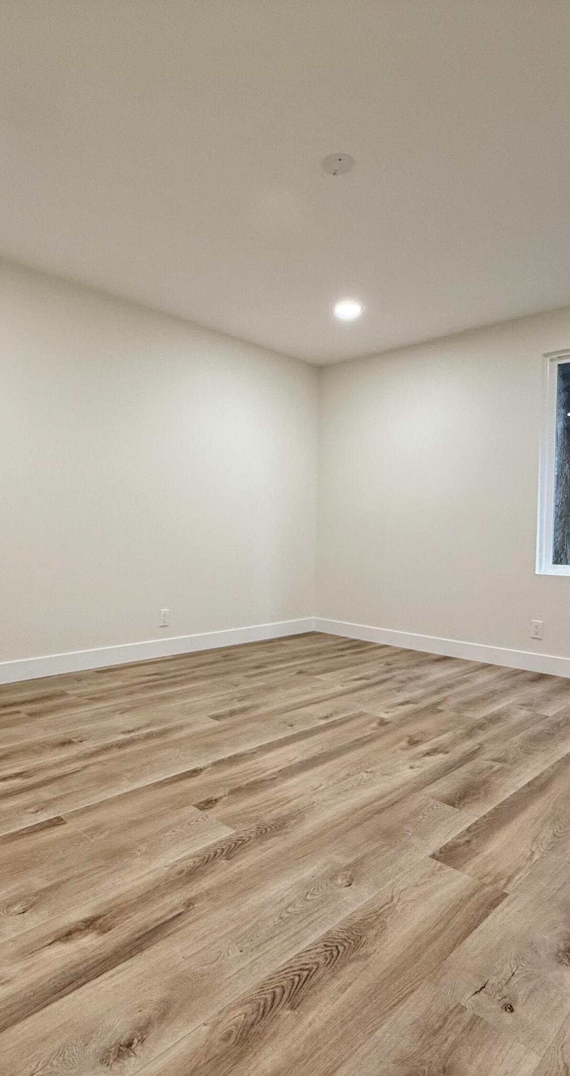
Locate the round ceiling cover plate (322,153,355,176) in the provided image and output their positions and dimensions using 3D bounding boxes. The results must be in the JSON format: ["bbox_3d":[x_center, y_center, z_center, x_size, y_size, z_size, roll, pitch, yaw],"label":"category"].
[{"bbox_3d":[0.216,-1.516,2.355,0.138,0.010,0.138,1,1,0],"label":"round ceiling cover plate"}]

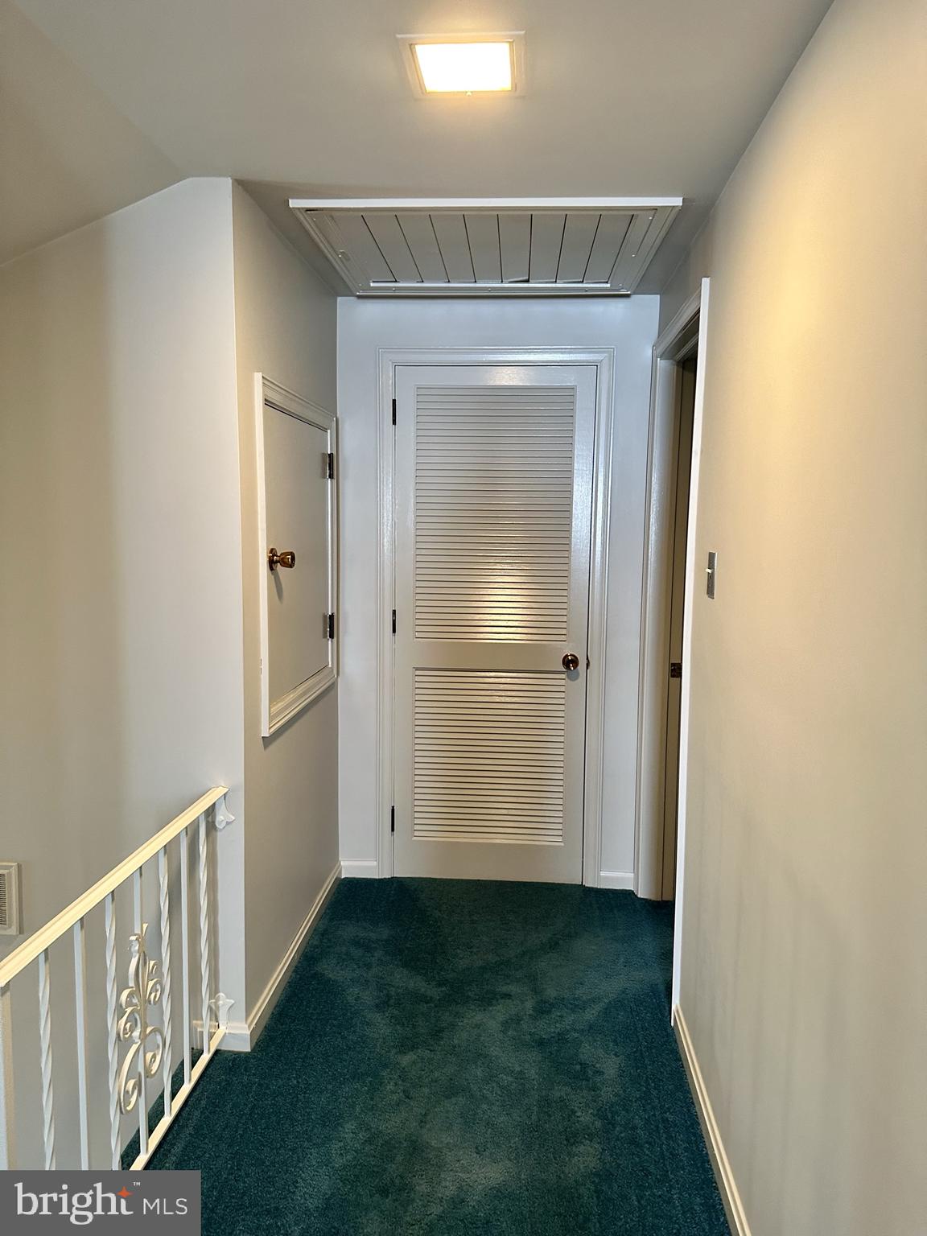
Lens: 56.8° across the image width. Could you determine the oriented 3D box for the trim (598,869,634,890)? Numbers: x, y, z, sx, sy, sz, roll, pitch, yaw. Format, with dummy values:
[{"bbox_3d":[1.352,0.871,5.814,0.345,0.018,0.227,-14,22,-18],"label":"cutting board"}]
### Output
[{"bbox_3d":[0.616,1.059,3.437,0.140,0.070,0.018,1,7,4],"label":"trim"}]

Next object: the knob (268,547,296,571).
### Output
[{"bbox_3d":[-0.523,-0.168,2.483,0.067,0.064,0.064,1,7,4],"label":"knob"}]

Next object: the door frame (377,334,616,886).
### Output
[{"bbox_3d":[0.111,0.025,3.390,0.904,2.119,0.085,1,7,4],"label":"door frame"}]

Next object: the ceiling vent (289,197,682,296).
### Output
[{"bbox_3d":[0.083,-1.128,2.669,1.016,0.033,0.873,1,7,4],"label":"ceiling vent"}]

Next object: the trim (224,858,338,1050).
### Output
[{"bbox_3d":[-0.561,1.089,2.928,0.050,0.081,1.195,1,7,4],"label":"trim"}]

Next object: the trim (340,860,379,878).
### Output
[{"bbox_3d":[-0.430,1.035,3.511,0.155,0.075,0.018,1,7,4],"label":"trim"}]

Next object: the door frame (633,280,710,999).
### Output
[{"bbox_3d":[0.726,0.095,2.844,0.125,2.120,0.915,1,7,4],"label":"door frame"}]

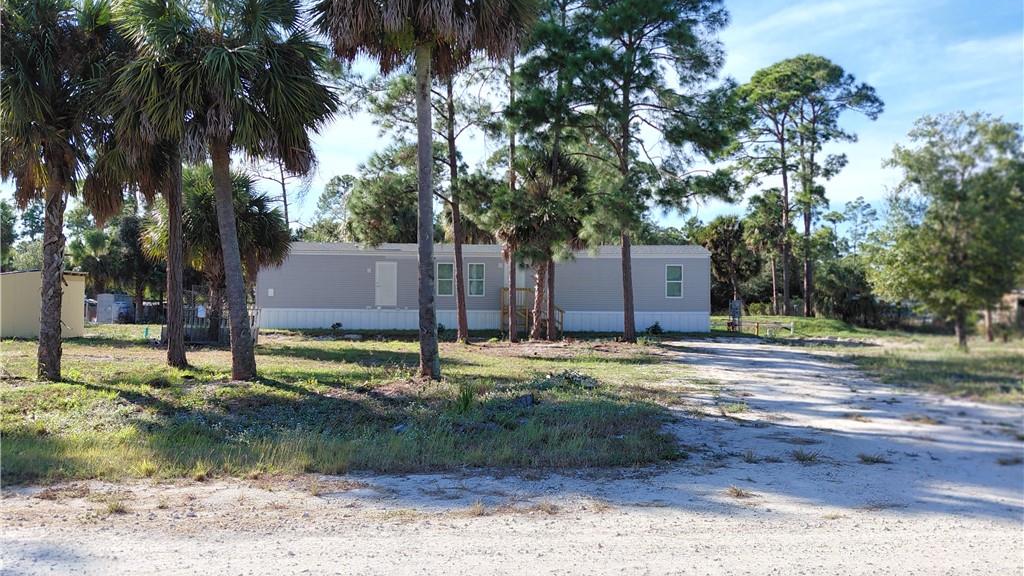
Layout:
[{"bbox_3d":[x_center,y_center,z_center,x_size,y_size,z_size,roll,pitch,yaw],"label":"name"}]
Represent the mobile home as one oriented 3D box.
[{"bbox_3d":[-1.220,-0.090,36.000,20.600,4.100,4.700,0,0,0],"label":"mobile home"}]

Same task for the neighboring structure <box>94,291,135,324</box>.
[{"bbox_3d":[-21.662,1.117,40.300,2.200,1.750,2.200,0,0,0],"label":"neighboring structure"}]

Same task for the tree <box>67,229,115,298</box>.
[{"bbox_3d":[-24.451,-0.843,43.000,2.900,5.400,2.900,0,0,0],"label":"tree"}]

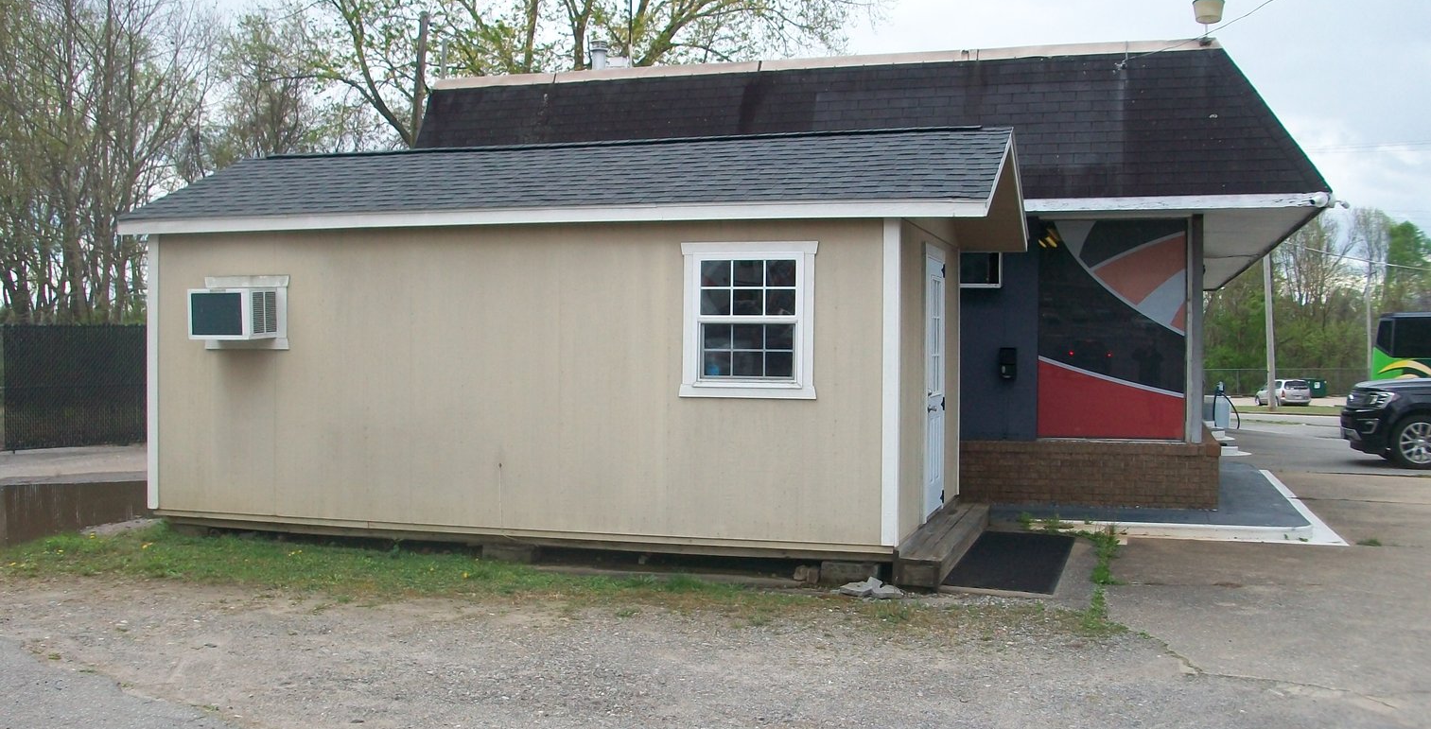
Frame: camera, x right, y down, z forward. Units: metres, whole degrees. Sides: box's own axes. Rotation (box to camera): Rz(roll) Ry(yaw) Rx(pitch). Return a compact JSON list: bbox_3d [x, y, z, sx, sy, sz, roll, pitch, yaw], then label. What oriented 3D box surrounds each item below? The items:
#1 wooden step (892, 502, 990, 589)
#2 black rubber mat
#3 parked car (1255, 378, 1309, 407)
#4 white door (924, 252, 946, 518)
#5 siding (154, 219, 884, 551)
[{"bbox_3d":[1.822,1.369,10.920,0.280,0.190,3.060,1,2,17],"label":"wooden step"},{"bbox_3d":[2.277,1.465,10.653,0.750,0.015,2.680,1,2,17],"label":"black rubber mat"},{"bbox_3d":[37.099,1.866,92.000,1.880,1.730,4.920,0,1,1],"label":"parked car"},{"bbox_3d":[1.727,0.170,11.072,0.050,2.050,0.930,1,2,17],"label":"white door"},{"bbox_3d":[-1.678,0.107,10.441,5.950,2.270,0.050,1,2,17],"label":"siding"}]

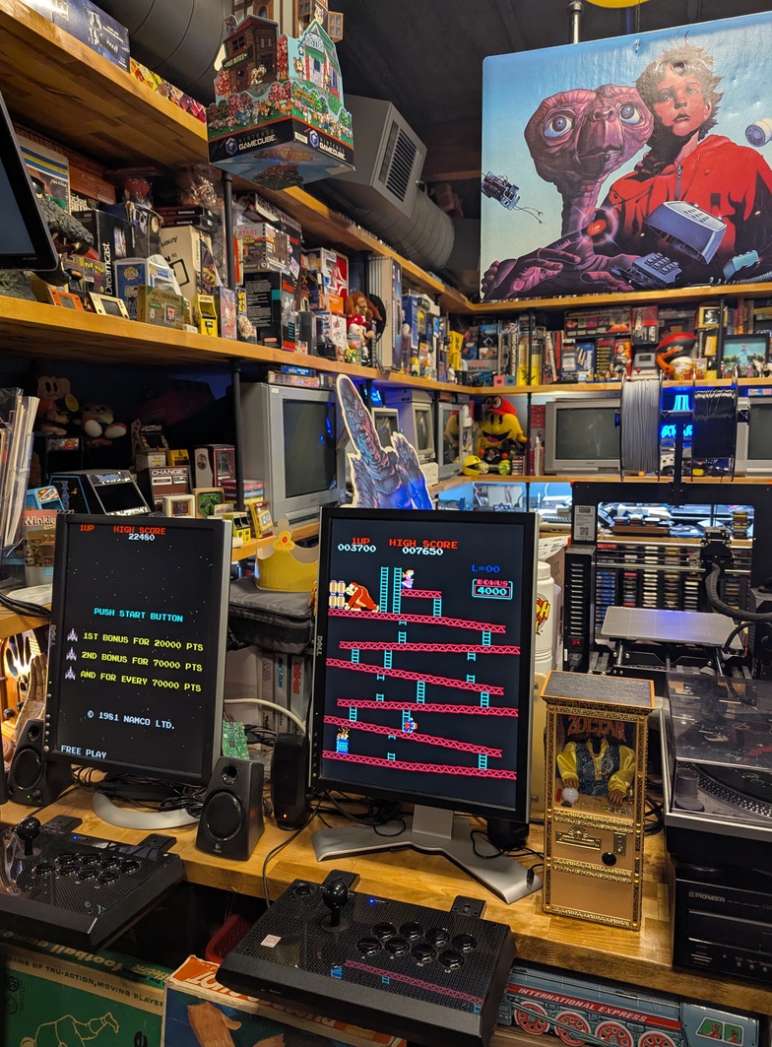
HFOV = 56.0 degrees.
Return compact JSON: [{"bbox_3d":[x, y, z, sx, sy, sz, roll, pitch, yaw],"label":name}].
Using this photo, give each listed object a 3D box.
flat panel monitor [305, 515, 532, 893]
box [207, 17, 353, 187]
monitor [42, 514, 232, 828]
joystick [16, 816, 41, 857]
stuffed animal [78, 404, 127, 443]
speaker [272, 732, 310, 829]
[{"bbox_3d":[0.062,0.254,1.141,0.372,0.551,0.190,2,8,19],"label":"flat panel monitor"},{"bbox_3d":[-0.236,-0.963,1.661,0.243,0.287,0.234,4,9,32],"label":"box"},{"bbox_3d":[-0.428,0.243,1.281,0.345,0.515,0.200,2,9,20],"label":"monitor"},{"bbox_3d":[-0.554,0.487,1.129,0.037,0.061,0.037,2,8,19],"label":"joystick"},{"bbox_3d":[-0.737,-0.258,1.890,0.118,0.106,0.100,-5,9,-29],"label":"stuffed animal"},{"bbox_3d":[-0.160,0.439,1.255,0.054,0.160,0.060,2,8,19],"label":"speaker"}]

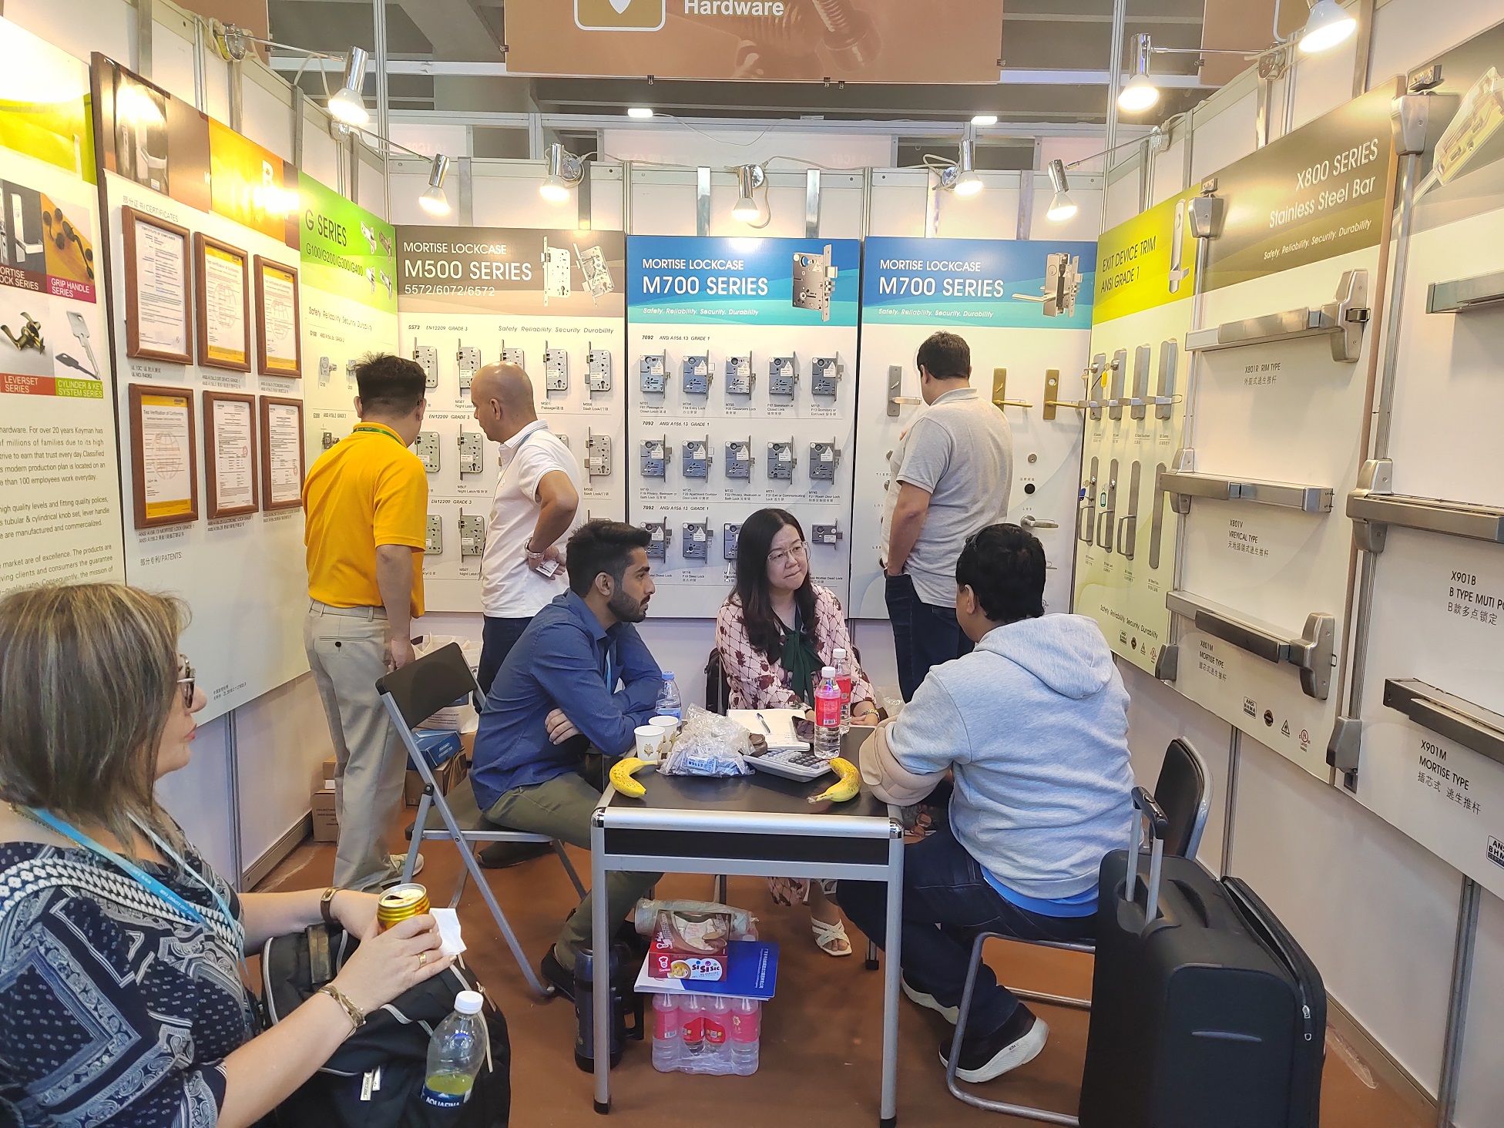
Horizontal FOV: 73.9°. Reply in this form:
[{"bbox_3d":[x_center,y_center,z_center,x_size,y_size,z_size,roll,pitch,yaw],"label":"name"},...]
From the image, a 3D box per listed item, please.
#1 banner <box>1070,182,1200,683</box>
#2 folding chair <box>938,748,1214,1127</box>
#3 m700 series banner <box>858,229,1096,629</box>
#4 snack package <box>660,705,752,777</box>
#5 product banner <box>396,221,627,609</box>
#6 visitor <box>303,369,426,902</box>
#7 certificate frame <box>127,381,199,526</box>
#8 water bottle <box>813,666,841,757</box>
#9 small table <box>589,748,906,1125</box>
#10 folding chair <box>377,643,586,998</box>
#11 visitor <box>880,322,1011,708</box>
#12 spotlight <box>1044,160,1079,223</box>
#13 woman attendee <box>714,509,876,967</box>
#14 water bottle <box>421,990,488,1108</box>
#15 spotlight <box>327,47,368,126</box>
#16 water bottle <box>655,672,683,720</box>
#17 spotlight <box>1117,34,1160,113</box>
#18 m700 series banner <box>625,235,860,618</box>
[{"bbox_3d":[1.440,-0.490,3.796,0.030,1.610,0.955,1,8,-1],"label":"banner"},{"bbox_3d":[0.726,0.765,2.298,0.510,0.790,0.500,3,8,13],"label":"folding chair"},{"bbox_3d":[0.950,-0.549,4.262,0.955,1.610,0.030,1,8,0],"label":"m700 series banner"},{"bbox_3d":[-0.103,0.400,2.296,0.200,0.130,0.160,1,8,-1],"label":"snack package"},{"bbox_3d":[-1.031,-0.589,4.268,0.960,1.610,0.030,1,8,0],"label":"product banner"},{"bbox_3d":[-1.158,0.183,3.122,0.470,1.640,0.340,4,8,21],"label":"visitor"},{"bbox_3d":[-1.467,-0.270,2.505,0.025,0.342,0.245,1,8,0],"label":"certificate frame"},{"bbox_3d":[0.182,0.352,2.395,0.062,0.220,0.062,1,8,0],"label":"water bottle"},{"bbox_3d":[0.002,0.798,2.374,0.642,0.675,0.632,1,8,2],"label":"small table"},{"bbox_3d":[-0.706,0.664,2.712,0.455,0.805,0.455,2,8,5],"label":"folding chair"},{"bbox_3d":[0.655,0.120,3.396,0.510,1.750,0.360,-5,10,-41],"label":"visitor"},{"bbox_3d":[1.101,-1.327,3.554,0.107,0.185,0.107,-17,-2,31],"label":"spotlight"},{"bbox_3d":[0.123,0.449,2.903,0.460,1.210,0.620,0,8,-8],"label":"woman attendee"},{"bbox_3d":[-0.344,0.592,1.130,0.066,0.225,0.066,14,0,-12],"label":"water bottle"},{"bbox_3d":[-1.047,-1.238,2.592,0.107,0.185,0.107,18,0,-24],"label":"spotlight"},{"bbox_3d":[-0.214,0.350,2.586,0.064,0.155,0.064,1,8,0],"label":"water bottle"},{"bbox_3d":[1.041,-1.319,2.686,0.107,0.185,0.107,-5,1,45],"label":"spotlight"},{"bbox_3d":[-0.048,-0.559,4.275,0.972,1.605,0.030,1,8,-1],"label":"m700 series banner"}]

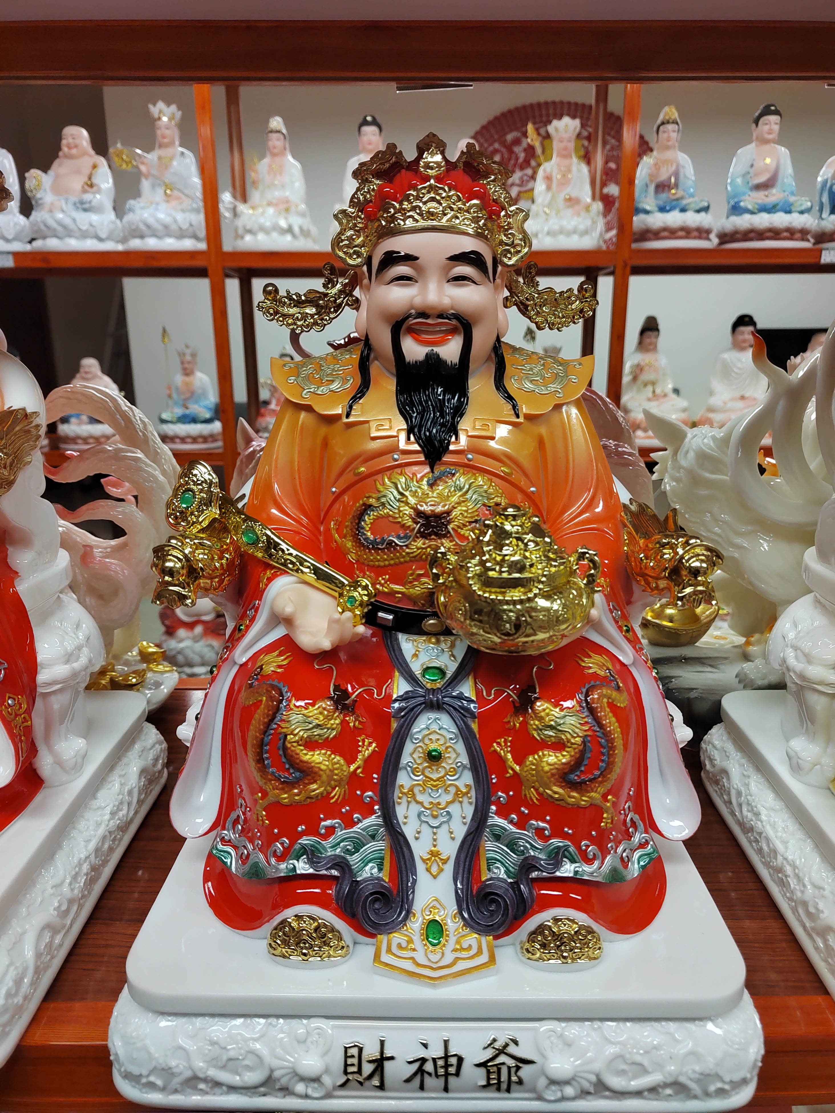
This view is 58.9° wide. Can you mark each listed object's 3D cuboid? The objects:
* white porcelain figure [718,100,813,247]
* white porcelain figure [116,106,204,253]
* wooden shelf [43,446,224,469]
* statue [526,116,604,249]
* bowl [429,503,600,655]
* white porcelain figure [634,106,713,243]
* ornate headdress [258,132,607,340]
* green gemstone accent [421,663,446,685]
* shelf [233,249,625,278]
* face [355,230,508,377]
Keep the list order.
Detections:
[{"bbox_3d":[0.737,-0.796,1.571,0.199,0.293,0.180,0,16,0],"label":"white porcelain figure"},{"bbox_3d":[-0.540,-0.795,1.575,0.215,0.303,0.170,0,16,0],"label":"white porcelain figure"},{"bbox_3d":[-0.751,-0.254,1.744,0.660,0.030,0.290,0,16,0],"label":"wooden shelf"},{"bbox_3d":[0.314,-0.784,1.576,0.161,0.272,0.160,0,16,0],"label":"statue"},{"bbox_3d":[0.062,0.016,0.473,0.107,0.091,0.096,0,16,0],"label":"bowl"},{"bbox_3d":[0.540,-0.794,1.572,0.170,0.291,0.165,0,16,0],"label":"white porcelain figure"},{"bbox_3d":[0.007,-0.231,0.540,0.250,0.130,0.135,0,16,0],"label":"ornate headdress"},{"bbox_3d":[0.012,0.084,0.526,0.018,0.013,0.006,0,-11,0],"label":"green gemstone accent"},{"bbox_3d":[0.004,-0.641,1.632,0.793,0.030,0.290,0,16,0],"label":"shelf"},{"bbox_3d":[0.010,-0.176,0.517,0.107,0.102,0.074,0,16,0],"label":"face"}]

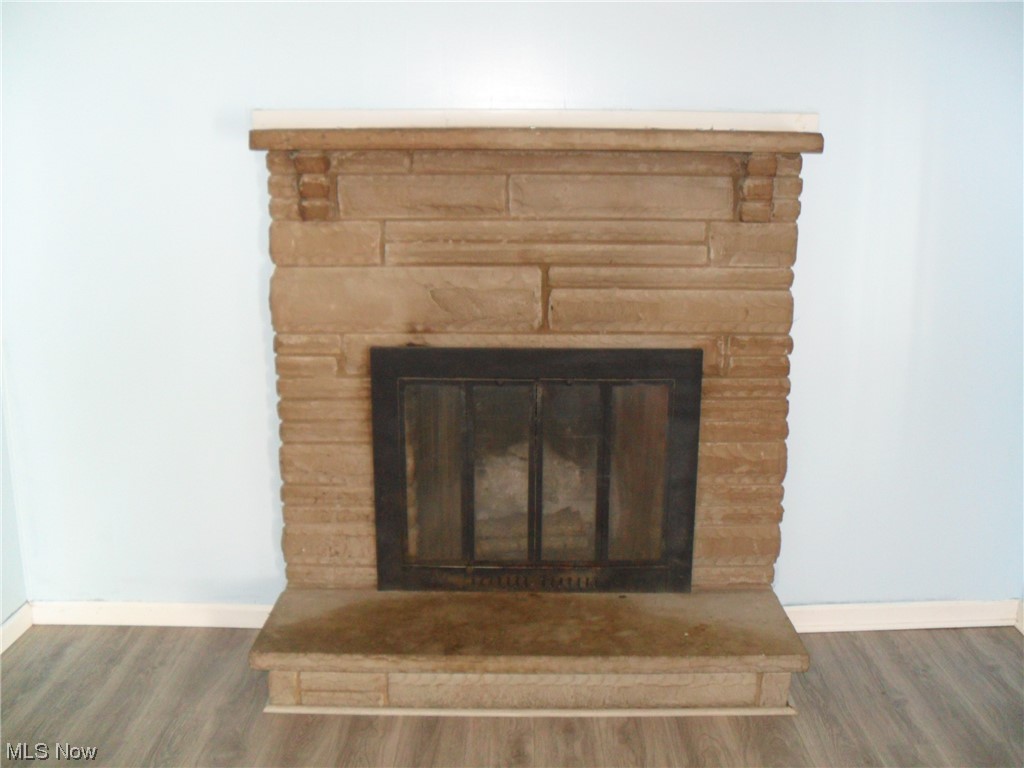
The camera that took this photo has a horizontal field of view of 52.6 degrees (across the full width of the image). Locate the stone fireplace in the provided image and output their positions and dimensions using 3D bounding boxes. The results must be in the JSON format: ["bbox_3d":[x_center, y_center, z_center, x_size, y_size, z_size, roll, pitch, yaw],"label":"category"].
[{"bbox_3d":[0.056,0.086,2.832,1.496,1.559,0.536,0,14,0],"label":"stone fireplace"}]

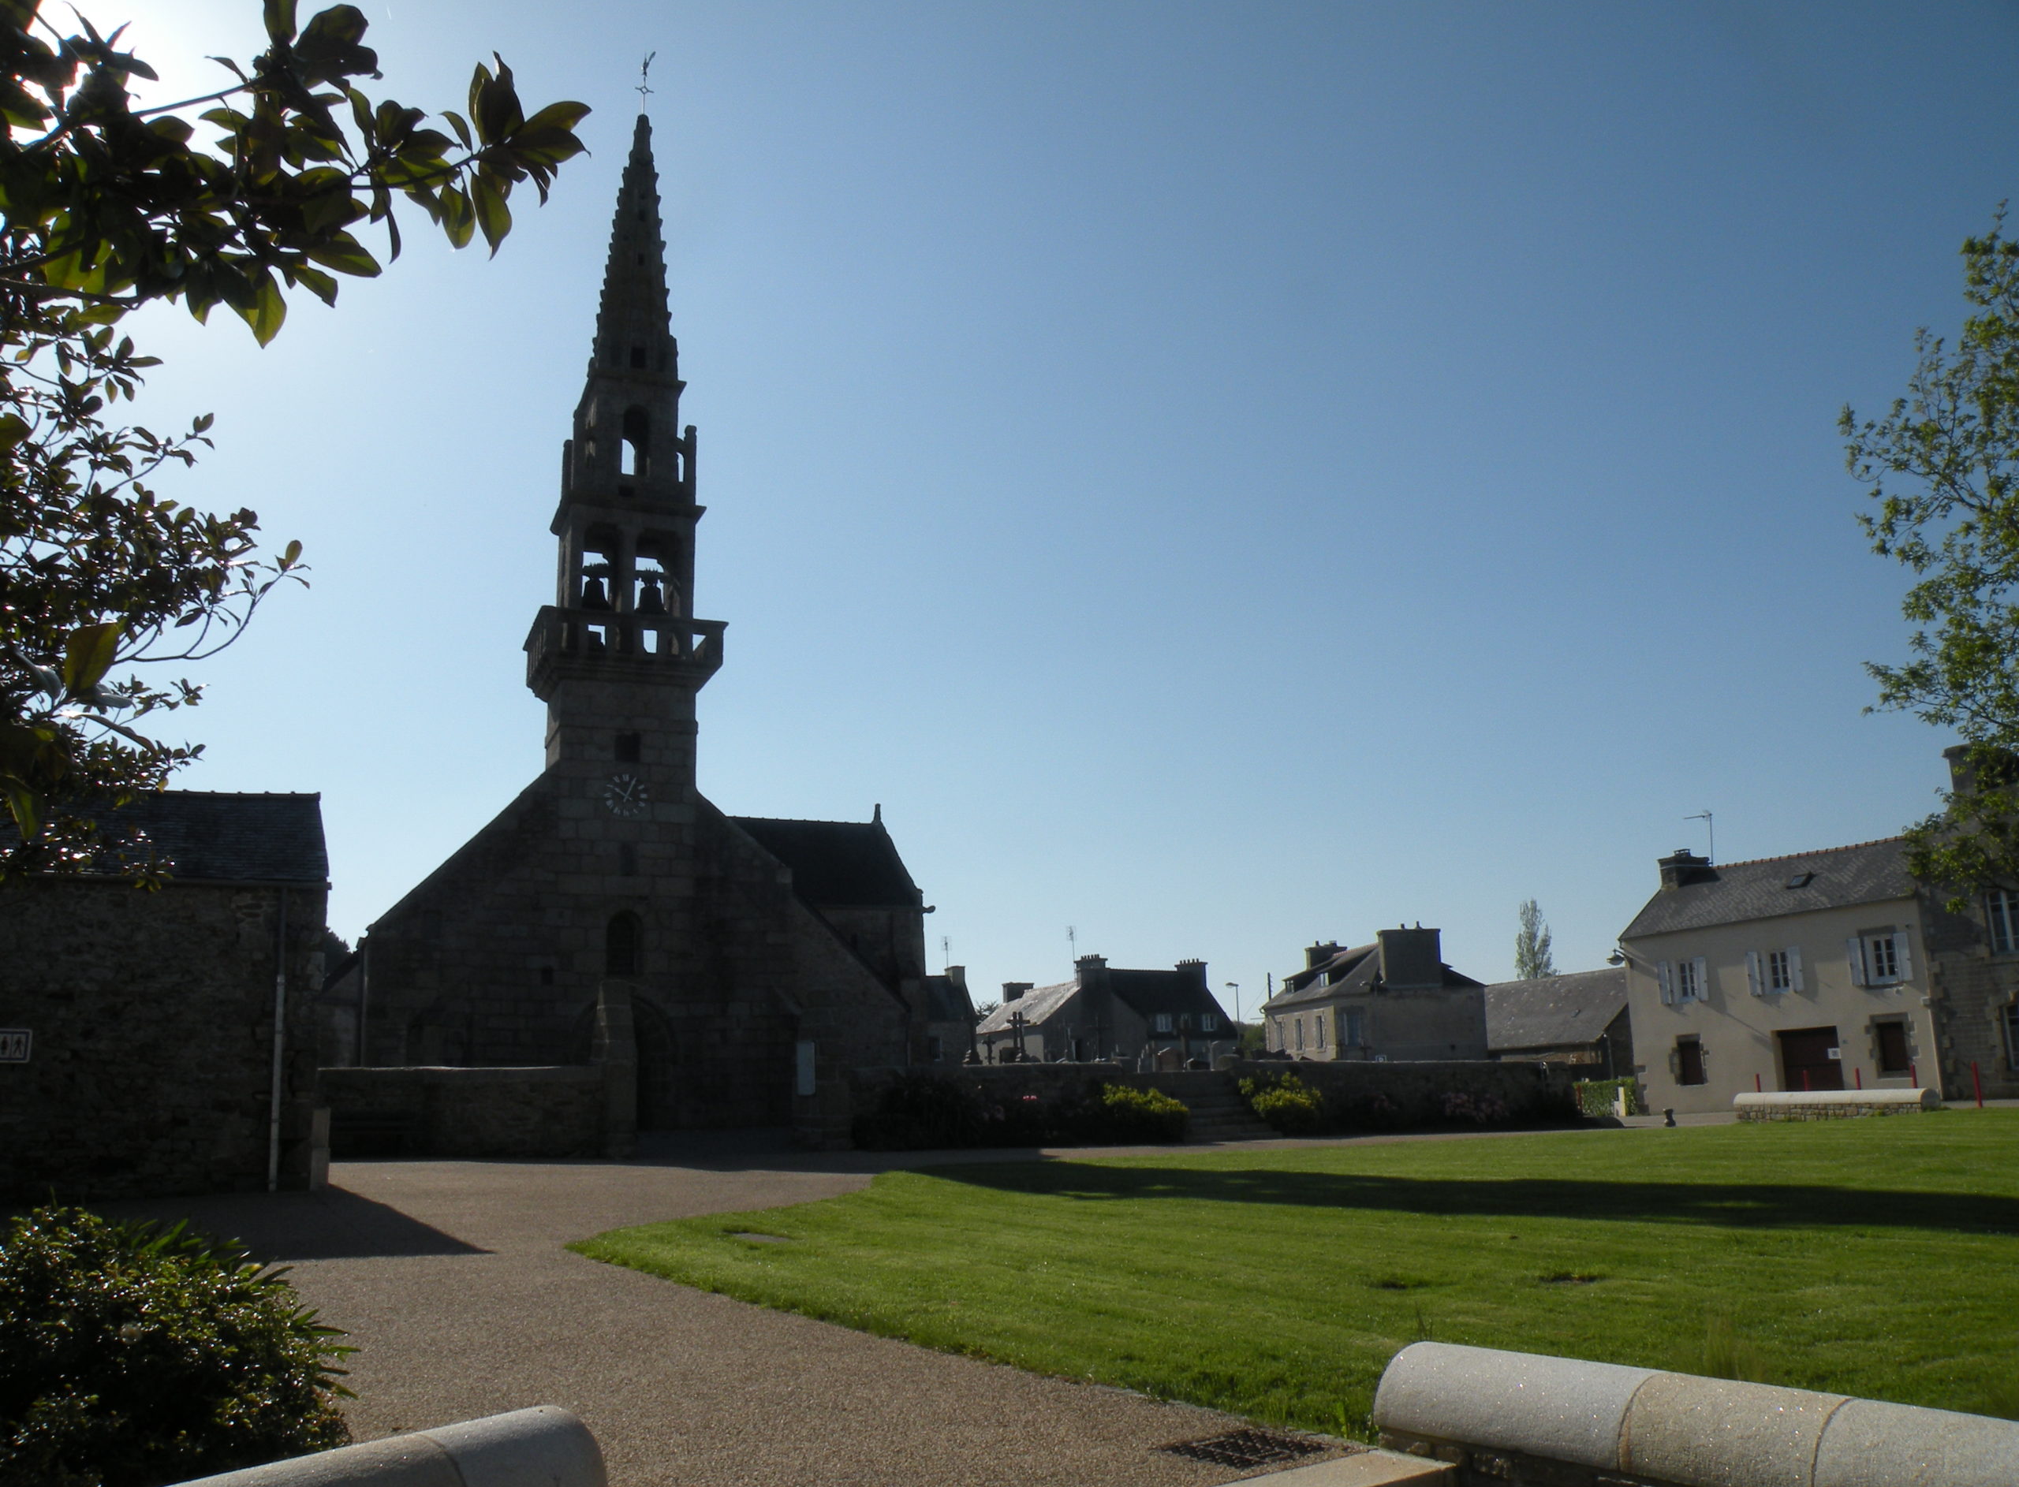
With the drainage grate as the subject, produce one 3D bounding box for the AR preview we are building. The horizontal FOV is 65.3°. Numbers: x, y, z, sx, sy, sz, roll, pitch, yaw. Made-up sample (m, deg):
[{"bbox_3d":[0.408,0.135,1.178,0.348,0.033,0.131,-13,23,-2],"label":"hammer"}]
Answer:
[{"bbox_3d":[0.899,2.683,5.953,0.466,0.040,0.468,7,-15,-37],"label":"drainage grate"}]

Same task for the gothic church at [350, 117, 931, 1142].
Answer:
[{"bbox_3d":[-13.377,-1.351,53.672,18.400,27.950,25.000,5,-14,-28],"label":"gothic church"}]

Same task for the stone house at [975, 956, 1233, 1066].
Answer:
[{"bbox_3d":[5.348,16.518,91.026,13.300,7.600,8.000,4,-14,-27],"label":"stone house"}]

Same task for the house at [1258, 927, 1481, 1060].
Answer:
[{"bbox_3d":[15.352,11.420,67.936,6.700,6.300,9.200,0,-12,-11],"label":"house"}]

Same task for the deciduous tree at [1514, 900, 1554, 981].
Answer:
[{"bbox_3d":[37.914,17.494,112.614,2.900,13.500,2.900,-6,-13,18],"label":"deciduous tree"}]

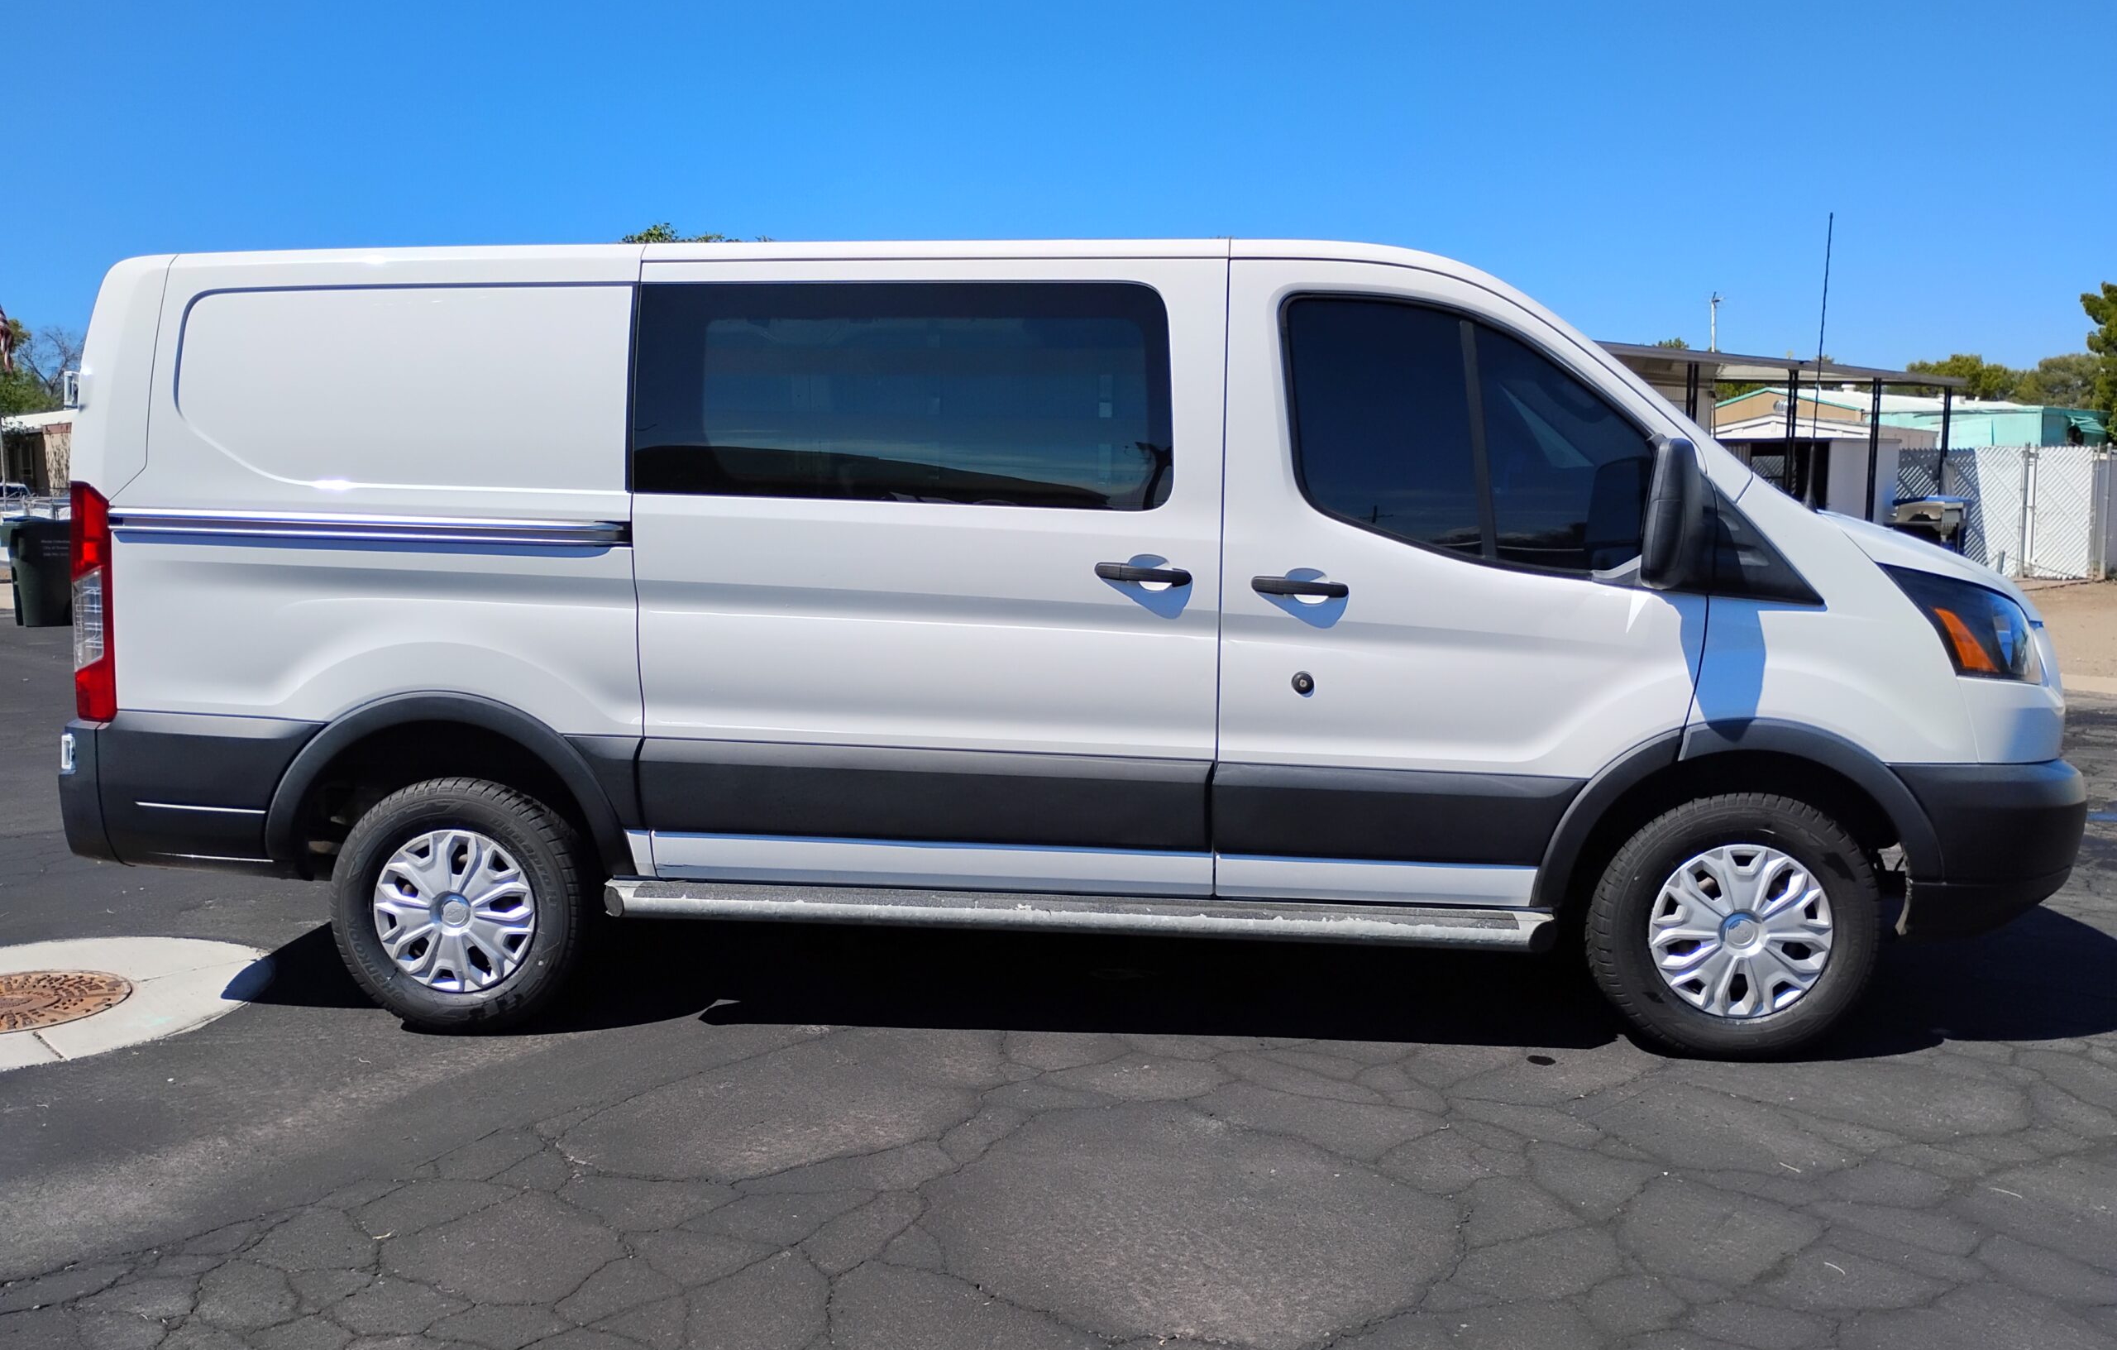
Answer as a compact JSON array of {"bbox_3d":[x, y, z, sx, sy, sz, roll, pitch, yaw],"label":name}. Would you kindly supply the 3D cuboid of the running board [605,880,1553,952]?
[{"bbox_3d":[0.026,0.604,4.331,2.385,0.081,0.180,1,8,5],"label":"running board"}]

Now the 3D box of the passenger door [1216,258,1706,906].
[{"bbox_3d":[0.986,-0.219,4.235,1.159,1.578,0.215,1,8,5],"label":"passenger door"}]

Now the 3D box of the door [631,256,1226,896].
[{"bbox_3d":[-0.328,-0.250,4.342,1.484,1.585,0.215,1,8,5],"label":"door"}]

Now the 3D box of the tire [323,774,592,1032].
[{"bbox_3d":[-1.588,0.610,4.605,0.690,0.680,0.235,0,8,5],"label":"tire"}]

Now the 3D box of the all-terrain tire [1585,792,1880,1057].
[{"bbox_3d":[1.700,0.624,4.329,0.690,0.680,0.235,0,8,5],"label":"all-terrain tire"}]

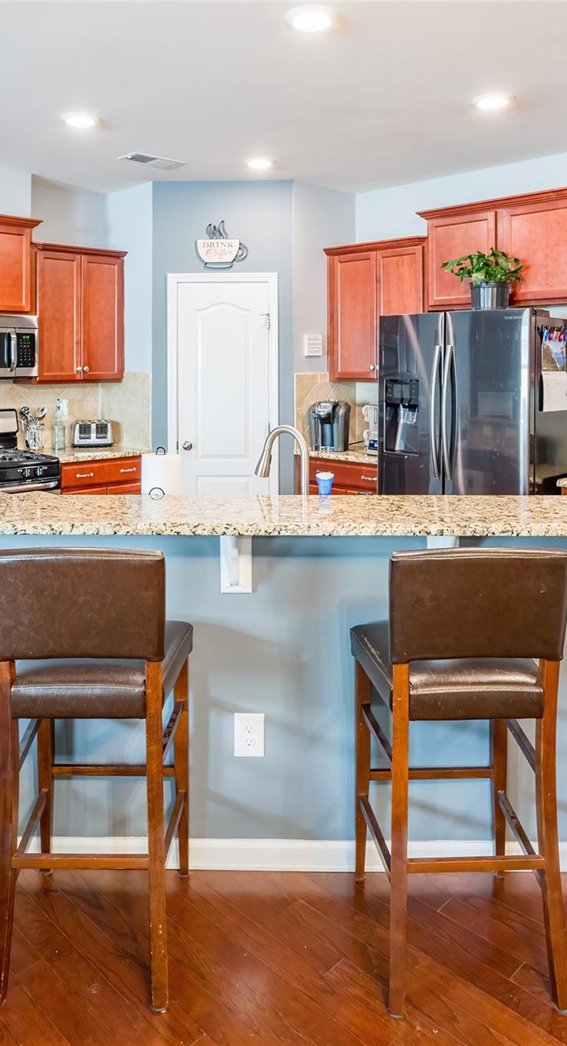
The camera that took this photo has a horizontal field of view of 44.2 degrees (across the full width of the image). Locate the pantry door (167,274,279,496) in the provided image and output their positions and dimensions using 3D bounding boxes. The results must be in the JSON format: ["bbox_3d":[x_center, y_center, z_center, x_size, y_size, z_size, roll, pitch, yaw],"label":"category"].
[{"bbox_3d":[-0.418,-0.671,4.800,0.770,2.100,0.090,0,7,-2],"label":"pantry door"}]

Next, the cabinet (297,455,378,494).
[{"bbox_3d":[0.668,-0.046,4.820,0.620,0.880,0.990,-6,9,-42],"label":"cabinet"}]

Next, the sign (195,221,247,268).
[{"bbox_3d":[-0.421,-1.906,4.790,0.365,0.335,0.030,0,7,-1],"label":"sign"}]

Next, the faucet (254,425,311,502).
[{"bbox_3d":[-0.002,-0.150,2.420,0.245,0.390,0.075,6,9,40],"label":"faucet"}]

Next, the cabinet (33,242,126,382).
[{"bbox_3d":[-1.463,-1.458,4.871,0.660,0.940,0.350,-6,9,-41],"label":"cabinet"}]

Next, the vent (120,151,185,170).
[{"bbox_3d":[-0.813,-2.235,4.302,0.360,0.025,0.205,-6,10,-43],"label":"vent"}]

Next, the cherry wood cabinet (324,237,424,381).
[{"bbox_3d":[0.730,-1.476,4.937,0.370,0.946,0.892,-6,9,-42],"label":"cherry wood cabinet"}]

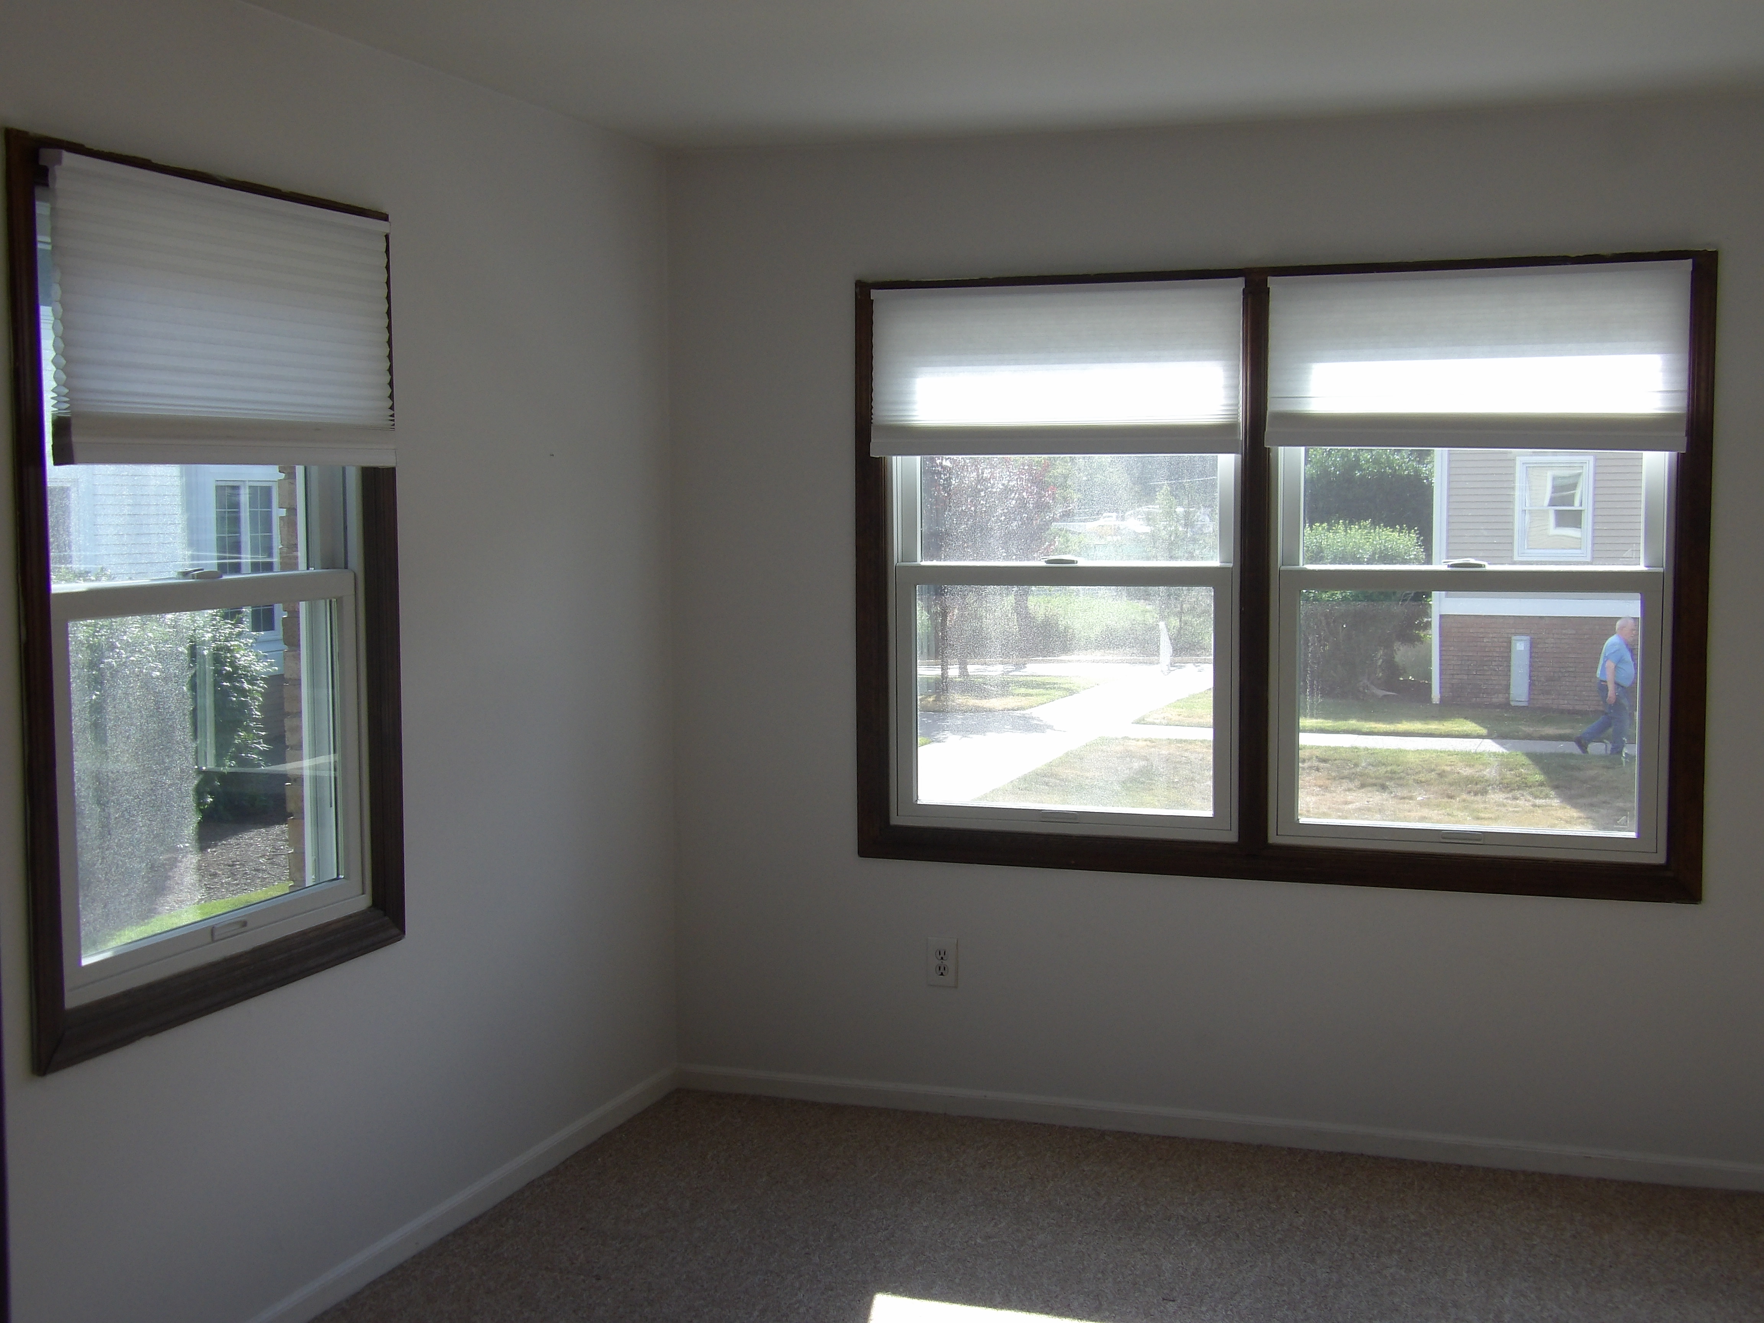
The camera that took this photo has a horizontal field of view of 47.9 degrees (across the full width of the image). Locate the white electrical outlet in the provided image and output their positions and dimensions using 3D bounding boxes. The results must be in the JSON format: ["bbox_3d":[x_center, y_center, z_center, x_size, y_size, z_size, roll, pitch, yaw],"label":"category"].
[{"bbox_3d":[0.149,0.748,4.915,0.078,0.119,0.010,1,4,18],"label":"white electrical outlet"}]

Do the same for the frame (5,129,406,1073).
[{"bbox_3d":[-1.128,-0.116,3.396,0.095,1.400,1.005,1,4,18],"label":"frame"}]

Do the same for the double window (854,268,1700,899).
[{"bbox_3d":[0.872,-0.198,4.628,1.954,1.419,0.075,1,4,18],"label":"double window"}]

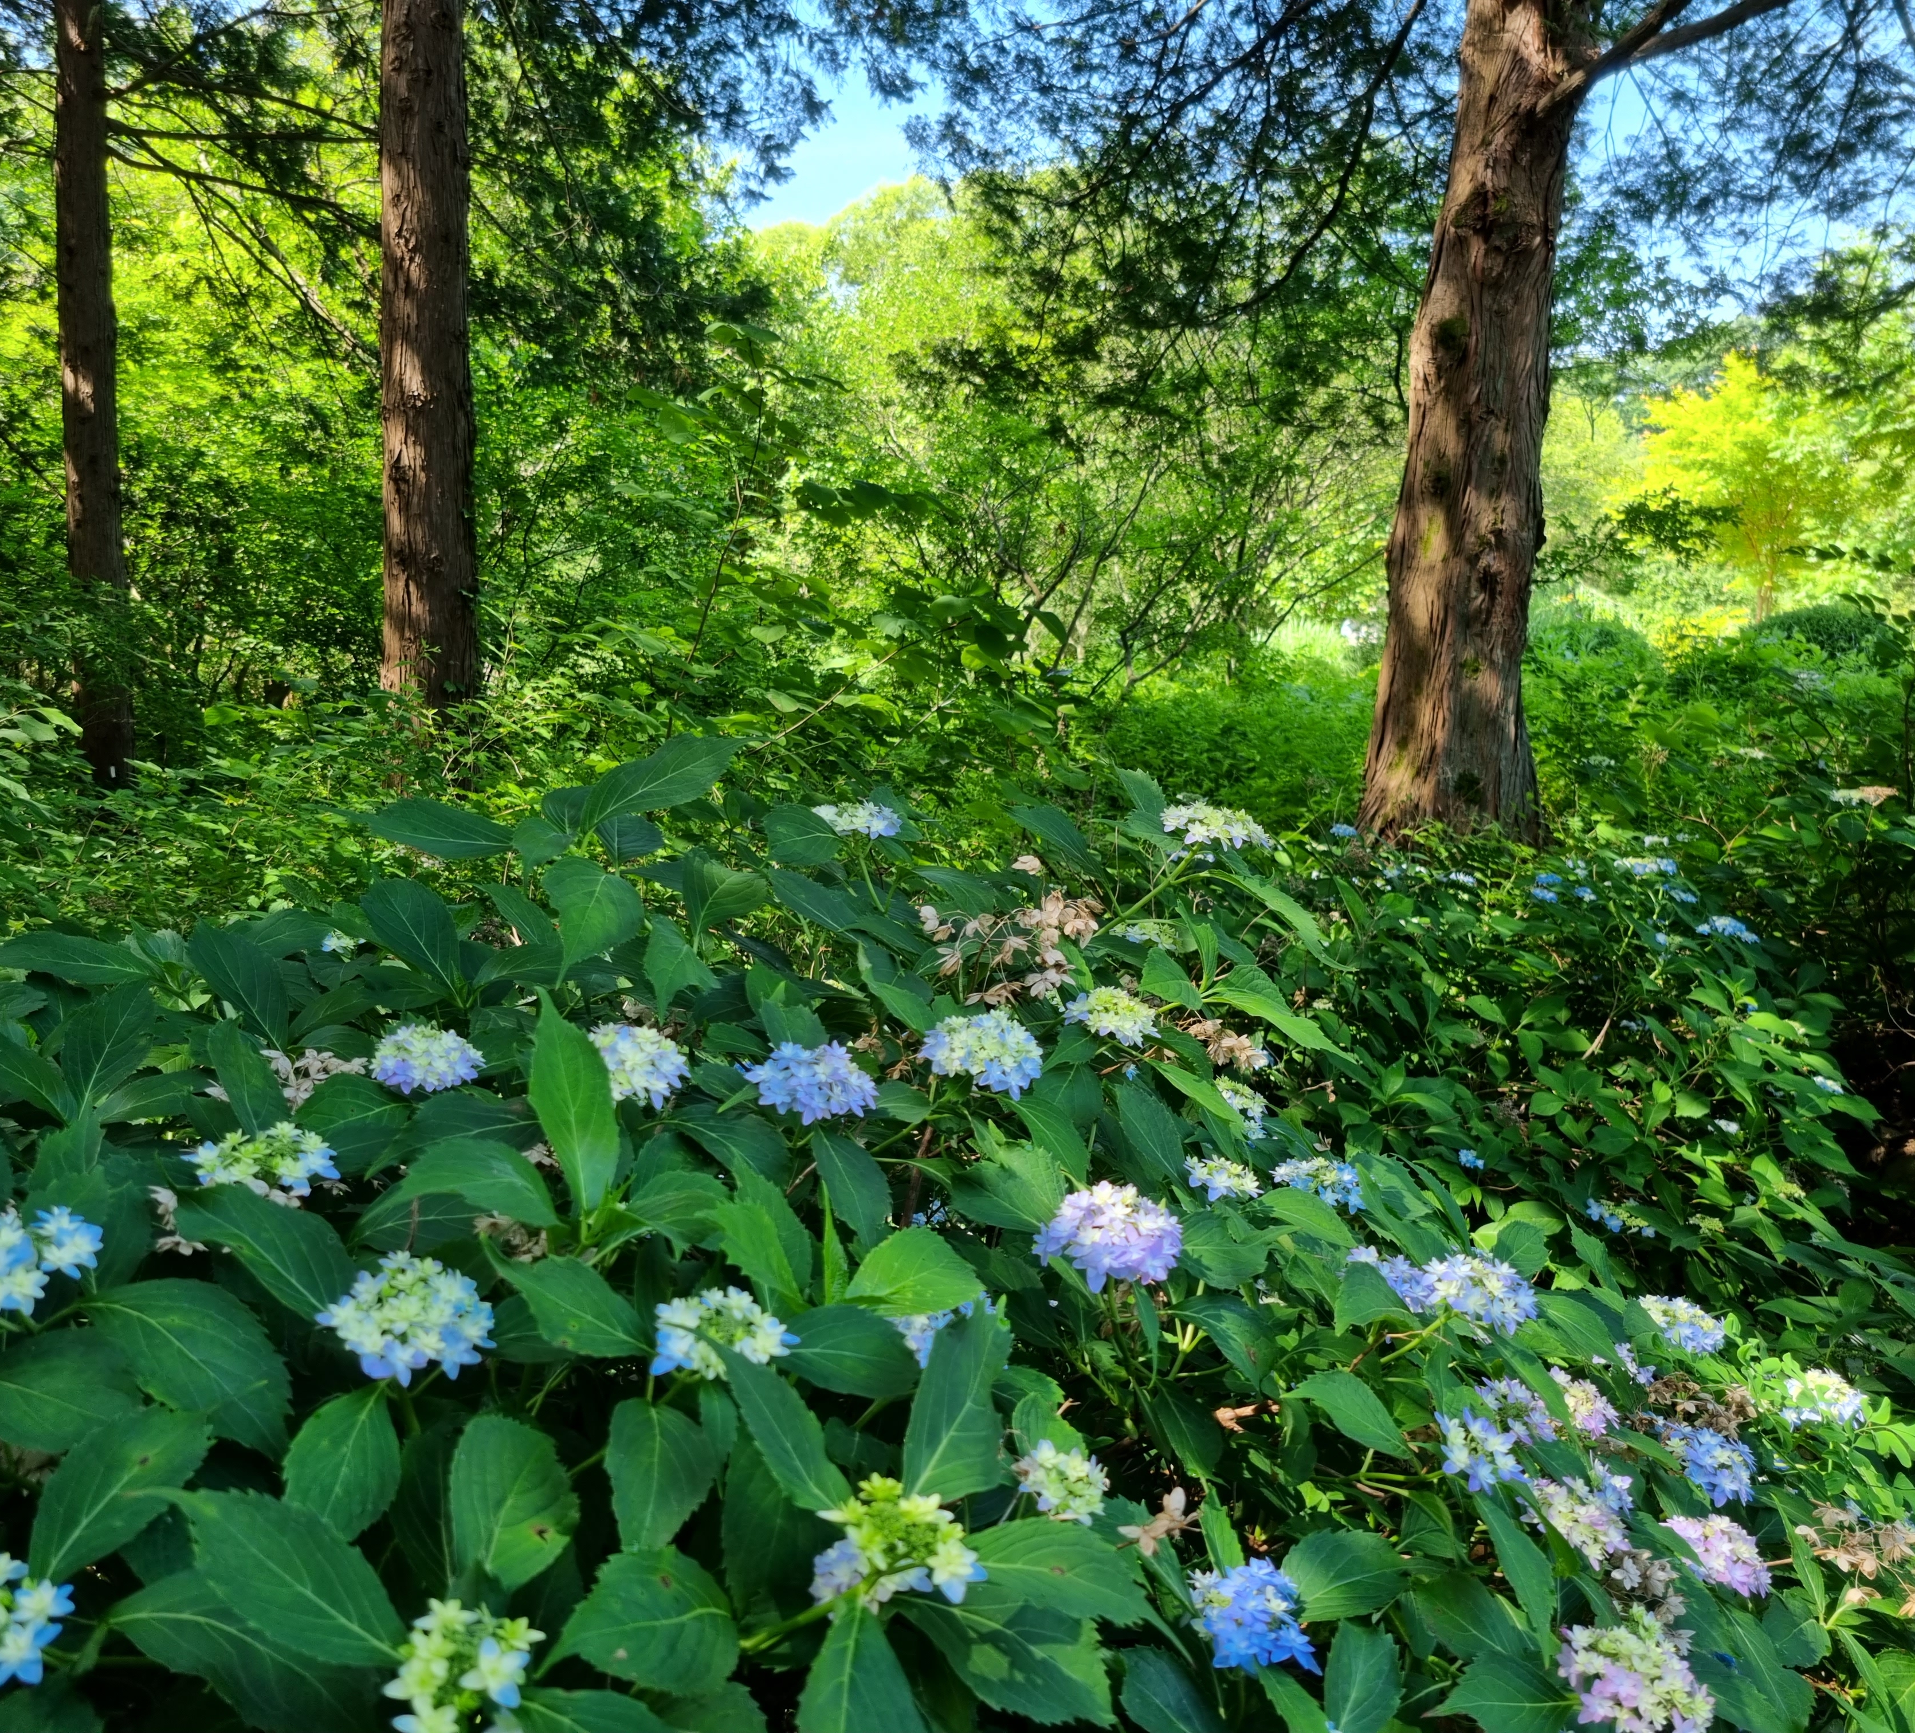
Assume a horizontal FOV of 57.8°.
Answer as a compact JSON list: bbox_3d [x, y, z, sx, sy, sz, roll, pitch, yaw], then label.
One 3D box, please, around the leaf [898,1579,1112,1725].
[{"bbox_3d":[0.021,0.408,0.905,0.149,0.030,0.080,14,38,37],"label":"leaf"}]

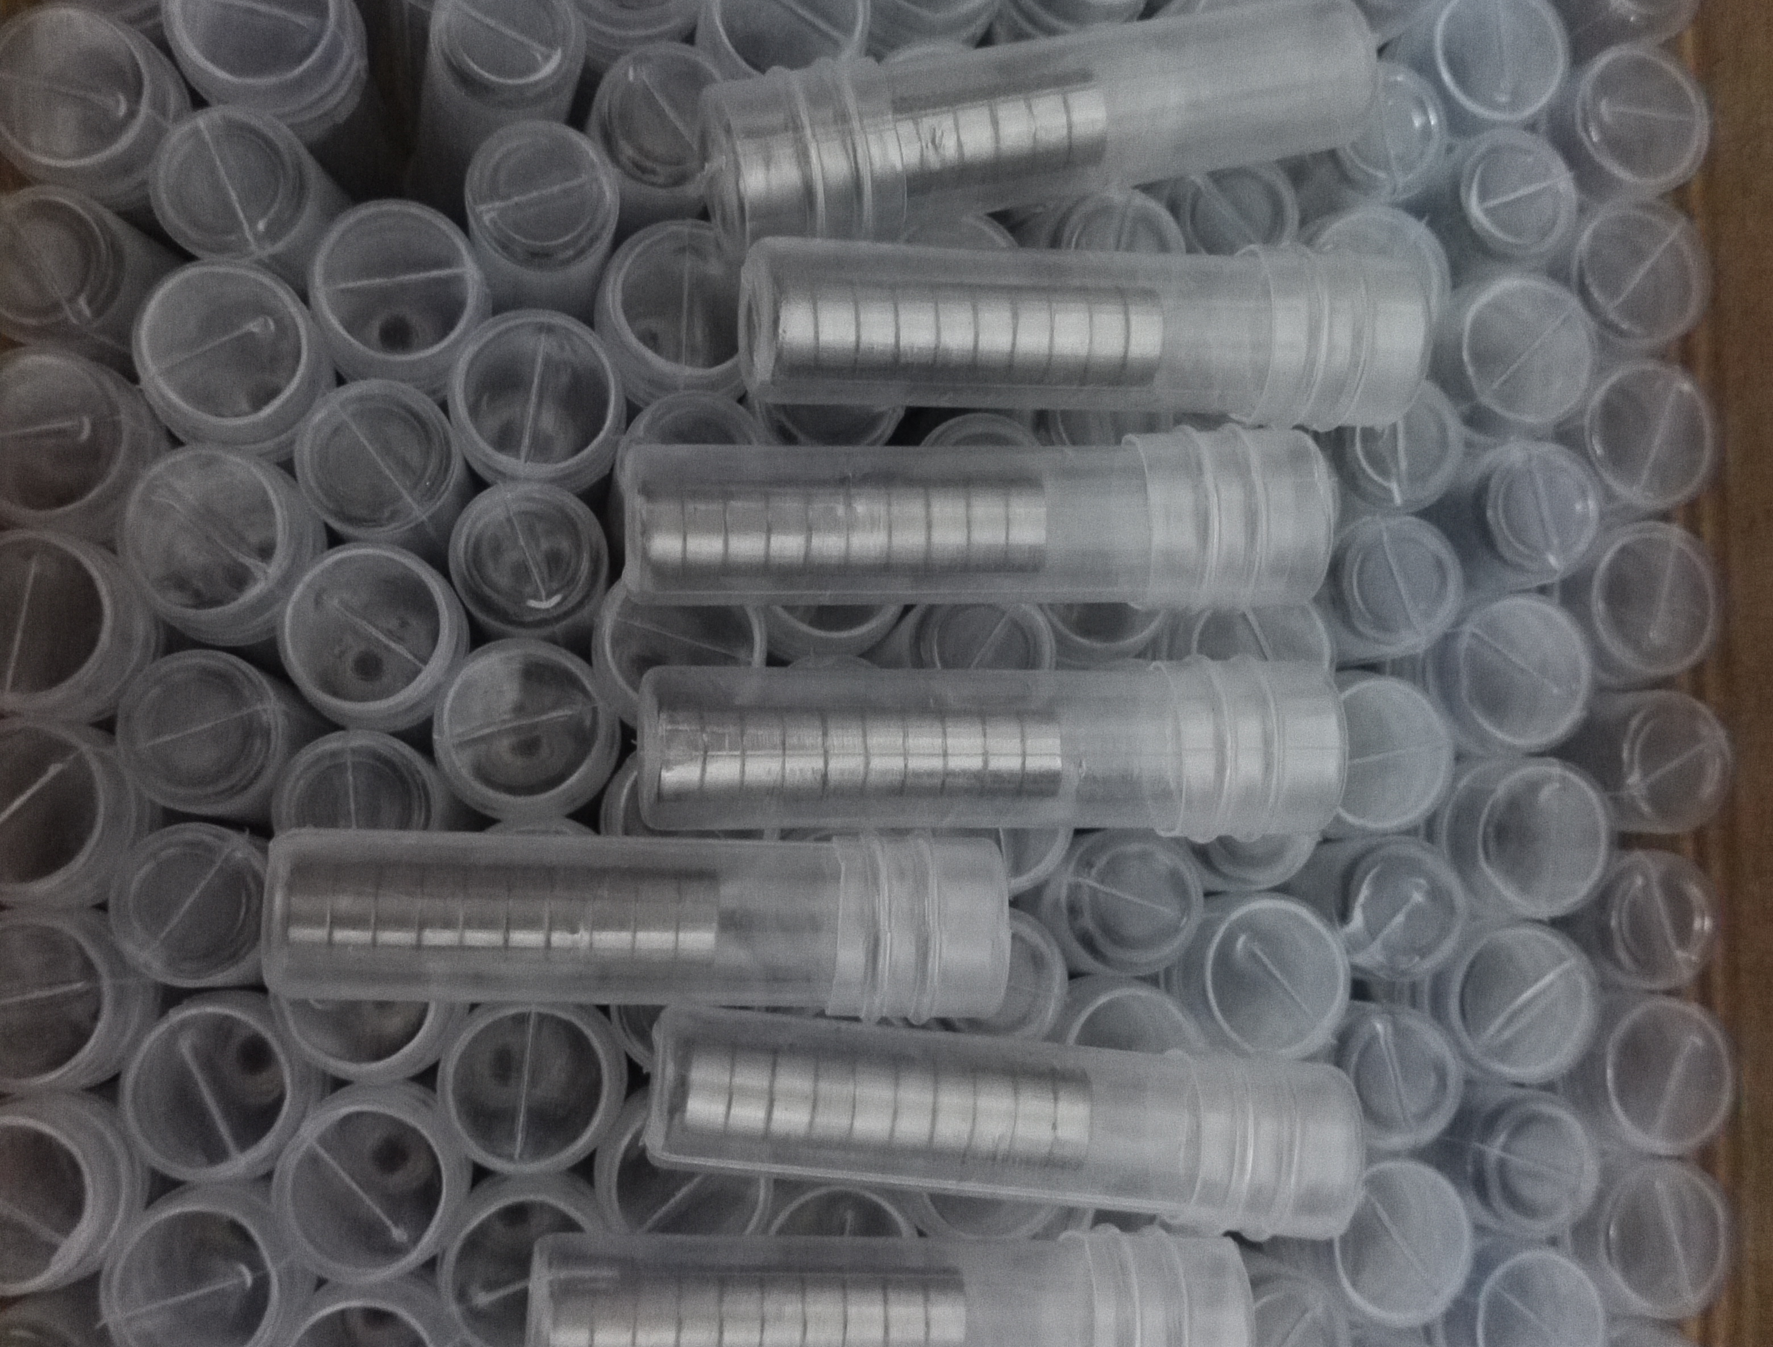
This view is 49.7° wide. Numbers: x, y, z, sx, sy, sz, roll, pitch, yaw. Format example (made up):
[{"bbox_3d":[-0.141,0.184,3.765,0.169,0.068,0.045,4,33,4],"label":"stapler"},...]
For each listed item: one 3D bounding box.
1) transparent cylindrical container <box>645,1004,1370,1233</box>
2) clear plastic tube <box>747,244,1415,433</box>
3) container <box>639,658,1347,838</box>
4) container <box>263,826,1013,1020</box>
[{"bbox_3d":[0.014,0.055,0.235,0.085,0.021,0.021,7,82,-4],"label":"transparent cylindrical container"},{"bbox_3d":[0.025,-0.043,0.242,0.085,0.021,0.021,0,83,-12],"label":"clear plastic tube"},{"bbox_3d":[0.013,0.009,0.236,0.085,0.021,0.021,0,83,-7],"label":"container"},{"bbox_3d":[-0.029,0.030,0.228,0.085,0.021,0.021,2,82,-8],"label":"container"}]

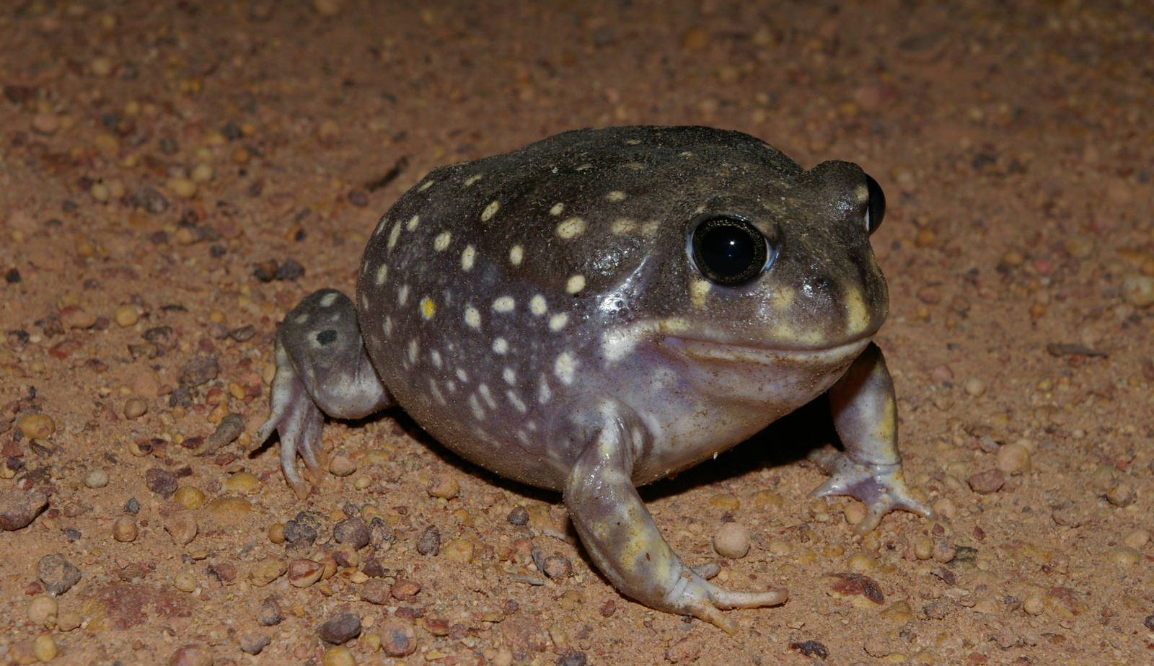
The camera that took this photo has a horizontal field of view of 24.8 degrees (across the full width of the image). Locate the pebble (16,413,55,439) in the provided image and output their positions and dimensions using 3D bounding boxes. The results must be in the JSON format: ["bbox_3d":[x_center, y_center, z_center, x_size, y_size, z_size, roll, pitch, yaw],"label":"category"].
[{"bbox_3d":[-0.067,0.012,0.324,0.005,0.003,0.004,0,28,0],"label":"pebble"}]

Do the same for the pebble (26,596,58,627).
[{"bbox_3d":[-0.059,0.031,0.288,0.003,0.003,0.004,0,28,0],"label":"pebble"}]

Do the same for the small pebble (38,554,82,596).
[{"bbox_3d":[-0.054,0.025,0.275,0.005,0.004,0.004,0,25,0],"label":"small pebble"}]

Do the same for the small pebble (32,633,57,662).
[{"bbox_3d":[-0.057,0.034,0.282,0.003,0.003,0.003,0,28,0],"label":"small pebble"}]

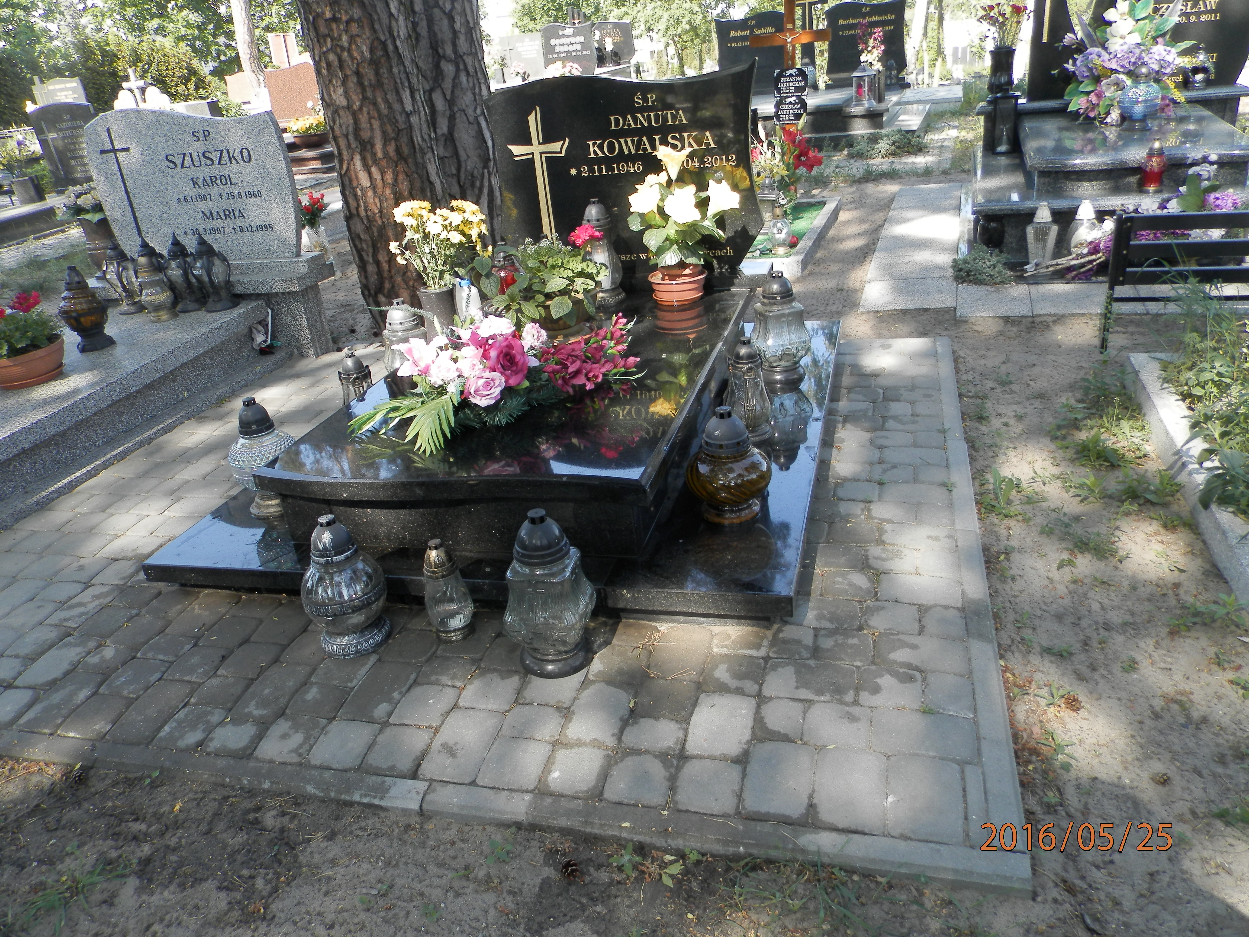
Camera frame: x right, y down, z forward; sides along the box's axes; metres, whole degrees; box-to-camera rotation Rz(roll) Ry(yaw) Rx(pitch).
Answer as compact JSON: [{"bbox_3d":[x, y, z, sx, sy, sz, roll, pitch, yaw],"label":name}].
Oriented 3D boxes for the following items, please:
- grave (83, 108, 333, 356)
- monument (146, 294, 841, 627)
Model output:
[{"bbox_3d":[-2.037,-1.094,4.278,1.186,1.162,0.302,1,27,17],"label":"grave"},{"bbox_3d":[-0.221,-0.207,2.893,1.684,0.333,1.843,1,27,17],"label":"monument"}]

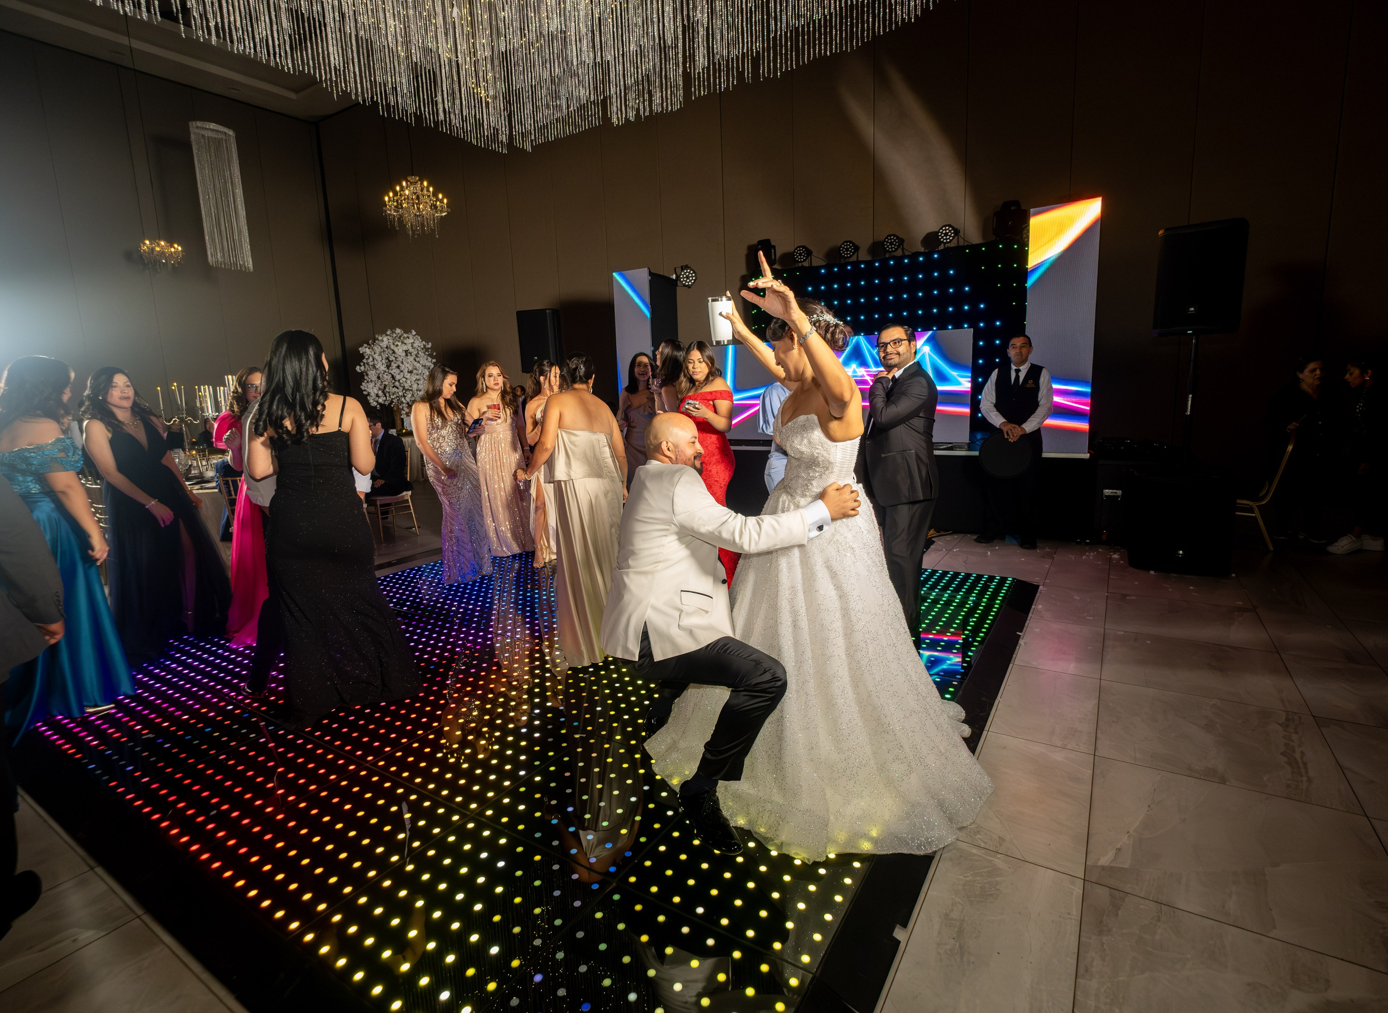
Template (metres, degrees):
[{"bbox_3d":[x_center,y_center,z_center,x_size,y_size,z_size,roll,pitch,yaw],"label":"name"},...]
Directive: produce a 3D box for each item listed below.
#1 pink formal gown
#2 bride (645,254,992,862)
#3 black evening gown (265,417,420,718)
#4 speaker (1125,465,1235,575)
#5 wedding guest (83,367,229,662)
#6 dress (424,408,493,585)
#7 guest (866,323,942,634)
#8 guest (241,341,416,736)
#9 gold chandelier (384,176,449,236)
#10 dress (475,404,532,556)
[{"bbox_3d":[-2.477,0.117,4.015,0.480,1.360,0.520,4,11,33],"label":"pink formal gown"},{"bbox_3d":[0.422,0.040,2.469,1.220,1.850,1.150,-4,10,-11],"label":"bride"},{"bbox_3d":[-1.665,0.246,3.111,0.550,1.300,0.560,-8,12,-29],"label":"black evening gown"},{"bbox_3d":[3.633,0.091,5.059,0.590,0.670,0.680,4,11,32],"label":"speaker"},{"bbox_3d":[-3.094,0.022,3.820,0.520,1.590,0.540,4,12,29],"label":"wedding guest"},{"bbox_3d":[-1.860,-0.116,5.277,0.480,1.350,0.440,5,12,38],"label":"dress"},{"bbox_3d":[1.098,-0.107,3.590,0.420,1.660,0.500,-5,10,-15],"label":"guest"},{"bbox_3d":[-1.673,0.073,3.092,0.680,1.690,0.560,-7,11,-26],"label":"guest"},{"bbox_3d":[-3.626,-3.909,8.813,0.790,0.740,0.790,4,12,32],"label":"gold chandelier"},{"bbox_3d":[-1.731,-0.252,6.083,0.450,1.340,0.400,-7,10,-24],"label":"dress"}]

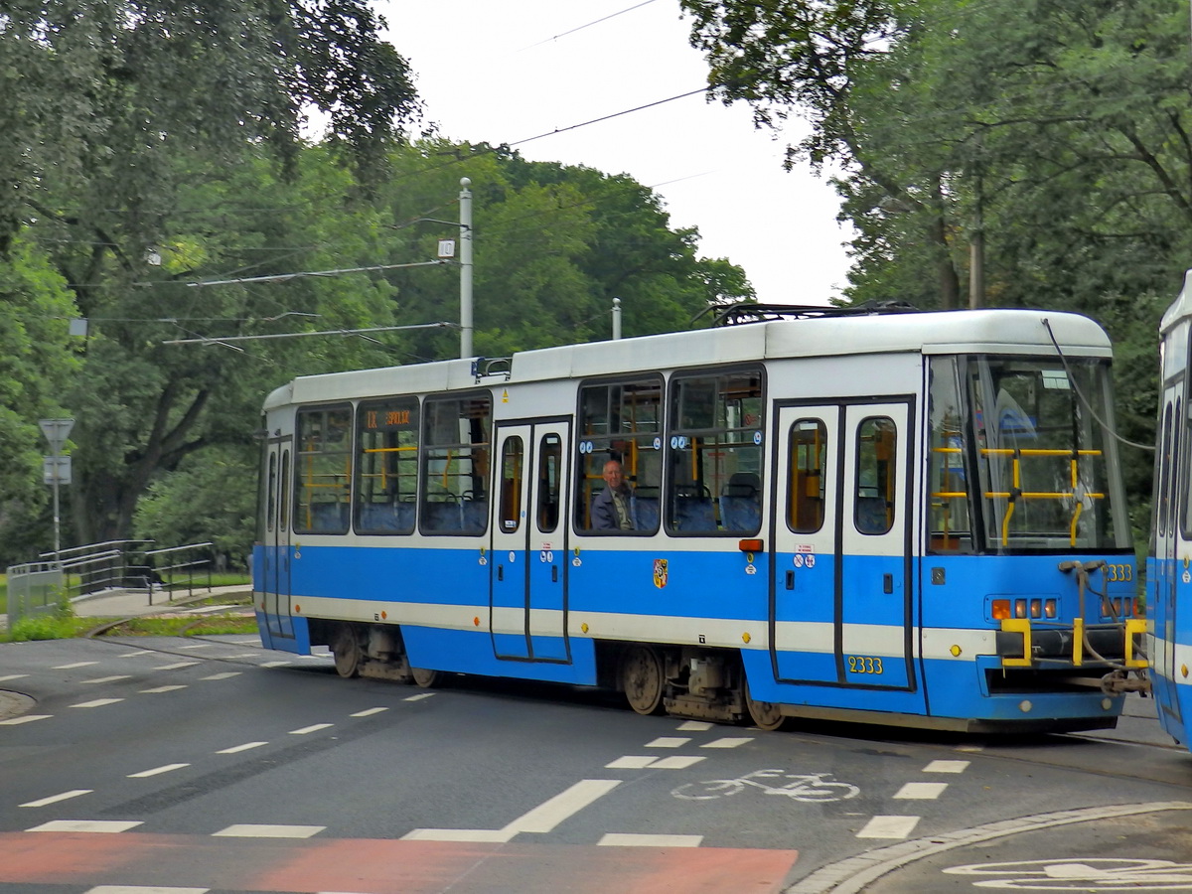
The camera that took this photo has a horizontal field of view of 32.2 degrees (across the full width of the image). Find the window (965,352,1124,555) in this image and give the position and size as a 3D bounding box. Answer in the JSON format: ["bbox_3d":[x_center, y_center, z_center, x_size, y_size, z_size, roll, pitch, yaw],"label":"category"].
[{"bbox_3d":[3.828,0.061,17.182,1.843,1.625,0.255,2,-3,-37],"label":"window"}]

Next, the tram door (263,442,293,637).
[{"bbox_3d":[-3.847,1.100,25.182,0.132,2.438,1.285,1,-3,-22],"label":"tram door"}]

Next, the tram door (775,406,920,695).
[{"bbox_3d":[2.073,0.802,17.423,1.399,2.438,0.132,-2,-3,38],"label":"tram door"}]

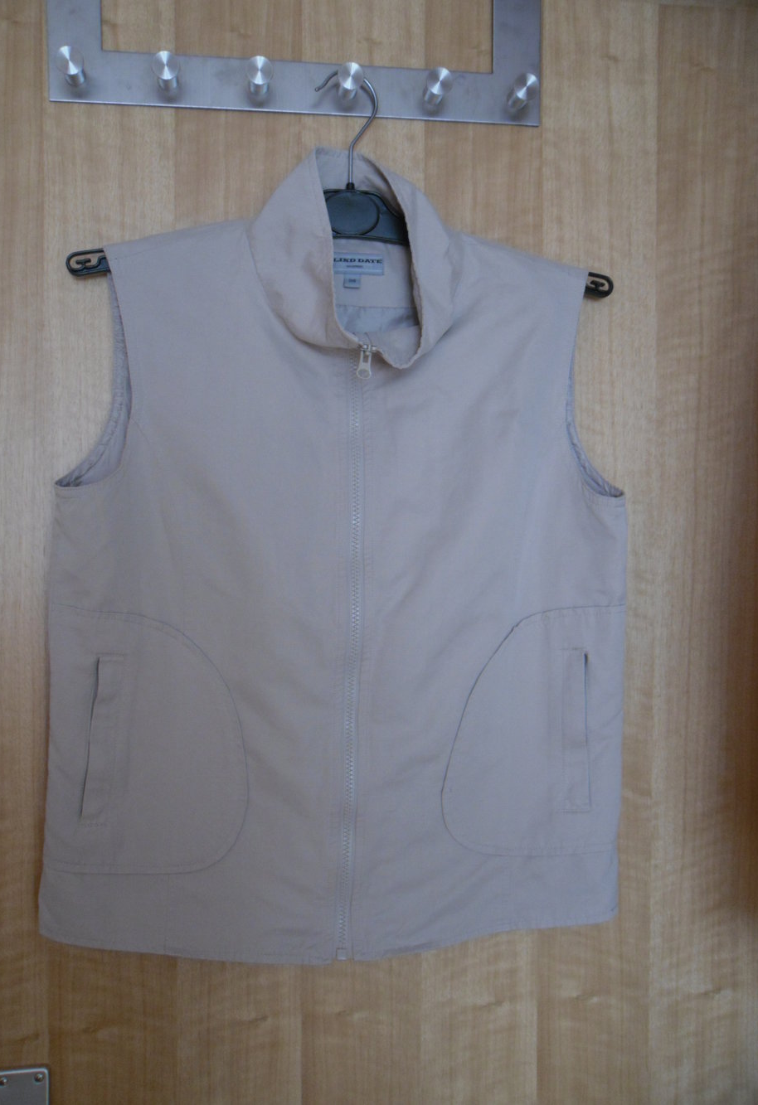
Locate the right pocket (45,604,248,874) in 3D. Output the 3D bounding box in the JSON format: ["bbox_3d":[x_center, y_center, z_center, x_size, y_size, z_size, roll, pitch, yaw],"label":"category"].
[{"bbox_3d":[-0.176,0.141,1.092,0.153,0.202,0.025,0,2,-5],"label":"right pocket"}]

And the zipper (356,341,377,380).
[{"bbox_3d":[-0.009,-0.145,1.083,0.015,0.029,0.009,0,2,-9],"label":"zipper"}]

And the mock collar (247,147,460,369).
[{"bbox_3d":[-0.019,-0.229,1.103,0.157,0.175,0.085,0,2,-10],"label":"mock collar"}]

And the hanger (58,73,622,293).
[{"bbox_3d":[-0.024,-0.290,1.116,0.430,0.172,0.025,0,2,-10],"label":"hanger"}]

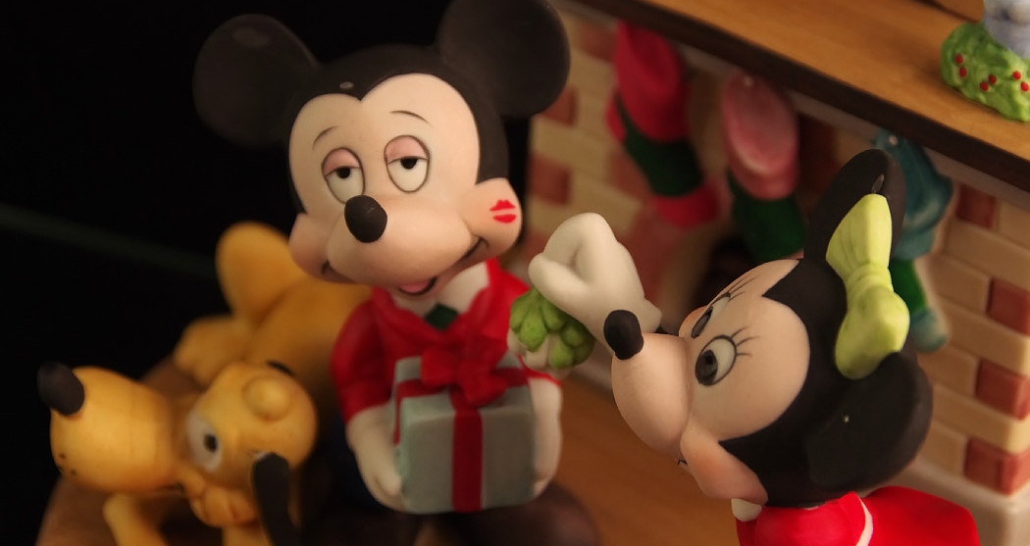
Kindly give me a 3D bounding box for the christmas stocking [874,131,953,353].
[{"bbox_3d":[0.064,-0.005,0.545,0.018,0.035,0.010,25,38,32],"label":"christmas stocking"}]

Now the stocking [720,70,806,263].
[{"bbox_3d":[0.042,-0.016,0.552,0.016,0.037,0.008,25,39,31],"label":"stocking"}]

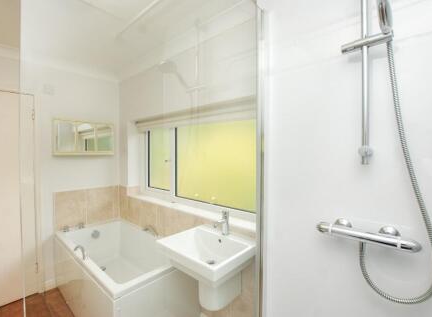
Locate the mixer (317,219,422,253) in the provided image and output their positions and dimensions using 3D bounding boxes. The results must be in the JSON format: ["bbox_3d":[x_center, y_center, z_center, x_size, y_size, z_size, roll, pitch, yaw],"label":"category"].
[{"bbox_3d":[0.584,0.288,0.783,0.312,0.066,0.092,0,0,41],"label":"mixer"}]

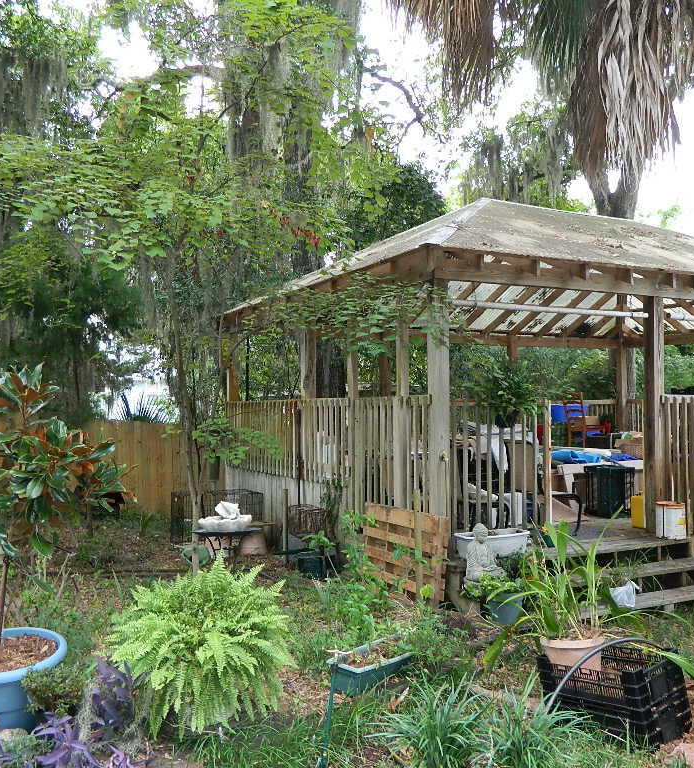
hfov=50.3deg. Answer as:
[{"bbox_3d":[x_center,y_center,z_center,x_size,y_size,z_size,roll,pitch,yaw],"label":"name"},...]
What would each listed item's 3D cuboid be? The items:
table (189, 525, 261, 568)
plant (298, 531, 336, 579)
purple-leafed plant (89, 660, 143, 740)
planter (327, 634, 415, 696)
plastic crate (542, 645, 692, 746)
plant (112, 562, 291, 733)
[{"bbox_3d":[-1.170,1.650,7.200,0.660,0.460,0.620,0,-2,0],"label":"table"},{"bbox_3d":[-0.287,1.610,7.000,0.360,0.450,0.340,0,-2,0],"label":"plant"},{"bbox_3d":[-1.090,1.500,3.500,0.270,0.380,0.270,0,-2,0],"label":"purple-leafed plant"},{"bbox_3d":[0.190,1.635,4.280,0.210,0.160,0.650,-2,-2,43],"label":"planter"},{"bbox_3d":[1.400,1.627,3.903,0.385,0.385,0.580,1,-7,-37],"label":"plastic crate"},{"bbox_3d":[-0.745,1.290,3.720,0.900,0.800,0.880,0,-2,0],"label":"plant"}]

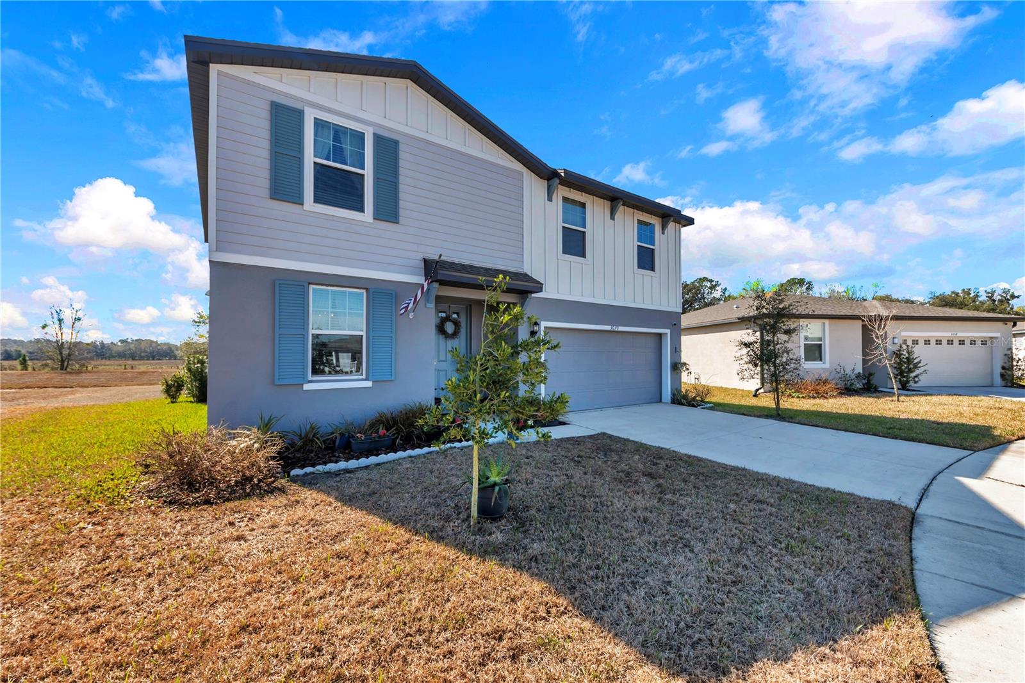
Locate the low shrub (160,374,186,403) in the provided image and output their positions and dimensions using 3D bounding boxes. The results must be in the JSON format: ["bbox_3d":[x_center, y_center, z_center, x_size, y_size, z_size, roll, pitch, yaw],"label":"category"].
[{"bbox_3d":[-11.275,1.572,12.315,0.640,0.930,0.640,2,-2,-42],"label":"low shrub"}]

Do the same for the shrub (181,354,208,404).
[{"bbox_3d":[-10.588,1.230,12.425,0.880,1.620,0.880,2,-2,-40],"label":"shrub"}]

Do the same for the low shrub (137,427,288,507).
[{"bbox_3d":[-3.799,1.460,4.762,1.380,0.740,1.100,1,-2,-33],"label":"low shrub"}]

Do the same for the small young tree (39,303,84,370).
[{"bbox_3d":[-46.184,-0.456,38.108,2.900,6.900,2.900,-1,-2,39],"label":"small young tree"}]

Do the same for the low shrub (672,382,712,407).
[{"bbox_3d":[5.588,1.642,11.510,0.950,0.660,0.950,1,-2,-33],"label":"low shrub"}]

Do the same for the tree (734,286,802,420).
[{"bbox_3d":[6.833,0.271,9.903,1.440,3.400,1.420,-1,-2,35],"label":"tree"}]

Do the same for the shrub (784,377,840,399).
[{"bbox_3d":[10.510,1.539,13.011,1.850,0.680,1.100,0,-2,-3],"label":"shrub"}]

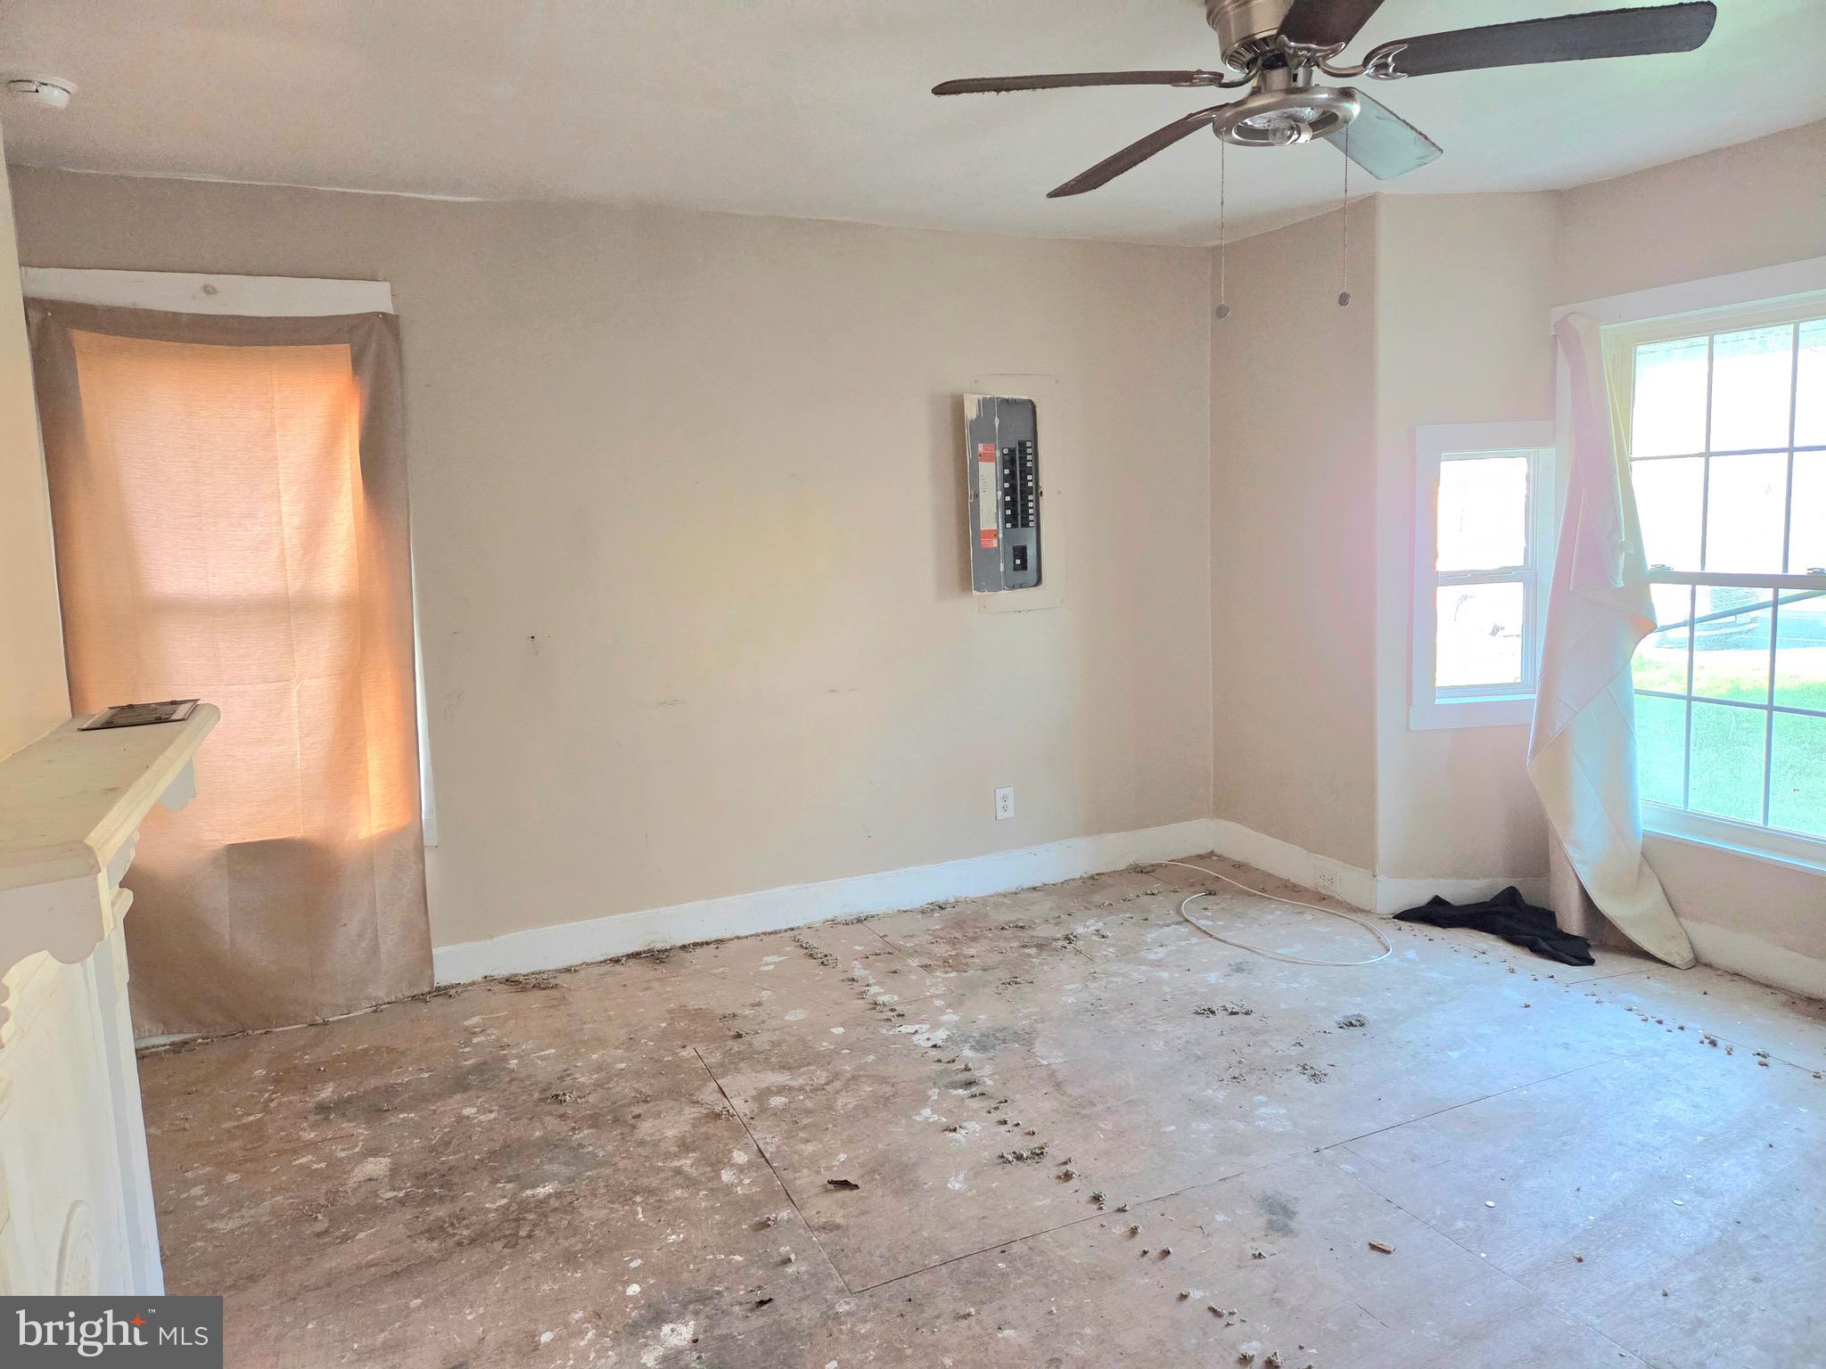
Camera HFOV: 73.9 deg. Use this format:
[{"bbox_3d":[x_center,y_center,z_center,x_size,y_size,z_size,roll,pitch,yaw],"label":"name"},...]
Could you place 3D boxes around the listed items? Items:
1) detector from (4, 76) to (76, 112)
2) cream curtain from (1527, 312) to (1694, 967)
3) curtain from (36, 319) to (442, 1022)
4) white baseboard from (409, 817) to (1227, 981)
[{"bbox_3d":[-1.969,-1.337,2.743,0.137,0.042,0.137,-5,8,-23],"label":"detector"},{"bbox_3d":[2.133,-0.159,3.708,0.170,1.970,0.510,-5,8,-23],"label":"cream curtain"},{"bbox_3d":[-1.947,-0.040,3.610,0.960,2.120,0.070,-5,8,-23],"label":"curtain"},{"bbox_3d":[-0.149,0.773,4.532,3.084,0.140,0.025,-5,8,-23],"label":"white baseboard"}]

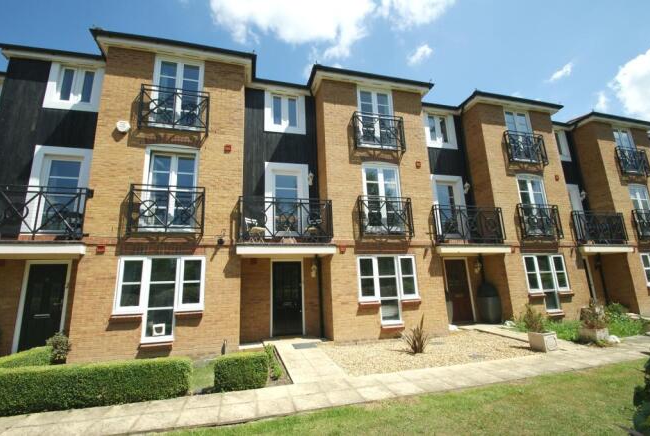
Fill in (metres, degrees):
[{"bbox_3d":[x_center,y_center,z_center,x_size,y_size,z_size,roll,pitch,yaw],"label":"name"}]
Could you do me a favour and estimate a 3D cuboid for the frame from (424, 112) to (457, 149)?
[{"bbox_3d":[4.137,-3.145,9.793,1.260,1.343,0.120,1,-12,-14],"label":"frame"}]

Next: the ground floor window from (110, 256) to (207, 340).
[{"bbox_3d":[-3.621,1.783,6.061,1.755,1.774,0.140,1,-12,-14],"label":"ground floor window"}]

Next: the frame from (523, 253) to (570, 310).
[{"bbox_3d":[7.152,2.075,8.768,1.755,1.774,0.140,1,-12,-14],"label":"frame"}]

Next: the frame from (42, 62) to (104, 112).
[{"bbox_3d":[-6.583,-3.445,7.266,1.280,1.366,0.140,1,-12,-14],"label":"frame"}]

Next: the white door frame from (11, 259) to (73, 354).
[{"bbox_3d":[-6.344,2.021,6.152,0.920,2.100,0.100,1,-12,-14],"label":"white door frame"}]

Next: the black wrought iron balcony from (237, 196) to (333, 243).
[{"bbox_3d":[-0.962,0.066,6.892,2.354,1.143,0.220,1,-12,-14],"label":"black wrought iron balcony"}]

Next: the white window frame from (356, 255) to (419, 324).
[{"bbox_3d":[1.706,1.898,7.308,1.720,1.825,0.110,1,-12,-14],"label":"white window frame"}]

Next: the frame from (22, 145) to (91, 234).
[{"bbox_3d":[-6.463,-0.670,6.719,1.290,2.251,0.140,1,-12,-14],"label":"frame"}]

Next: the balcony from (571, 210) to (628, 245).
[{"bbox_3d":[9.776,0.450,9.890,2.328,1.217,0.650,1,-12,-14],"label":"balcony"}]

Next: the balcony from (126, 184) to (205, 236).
[{"bbox_3d":[-3.606,-0.180,6.270,1.543,1.143,0.180,1,-12,-14],"label":"balcony"}]

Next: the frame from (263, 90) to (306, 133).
[{"bbox_3d":[-1.224,-3.294,8.611,1.280,1.366,0.140,1,-12,-14],"label":"frame"}]

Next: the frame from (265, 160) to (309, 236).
[{"bbox_3d":[-1.092,-0.544,7.914,1.276,2.261,0.120,1,-12,-14],"label":"frame"}]

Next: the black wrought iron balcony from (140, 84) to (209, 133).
[{"bbox_3d":[-3.685,-2.649,6.768,1.533,1.143,0.180,1,-12,-14],"label":"black wrought iron balcony"}]

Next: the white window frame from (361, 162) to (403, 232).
[{"bbox_3d":[1.667,-0.576,7.911,1.196,2.131,0.140,1,-12,-14],"label":"white window frame"}]

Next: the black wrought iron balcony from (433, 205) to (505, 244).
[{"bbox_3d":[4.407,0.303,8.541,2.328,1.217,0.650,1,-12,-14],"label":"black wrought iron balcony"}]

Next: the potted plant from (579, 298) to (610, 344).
[{"bbox_3d":[6.009,2.348,6.177,0.400,0.850,0.400,1,-12,-14],"label":"potted plant"}]

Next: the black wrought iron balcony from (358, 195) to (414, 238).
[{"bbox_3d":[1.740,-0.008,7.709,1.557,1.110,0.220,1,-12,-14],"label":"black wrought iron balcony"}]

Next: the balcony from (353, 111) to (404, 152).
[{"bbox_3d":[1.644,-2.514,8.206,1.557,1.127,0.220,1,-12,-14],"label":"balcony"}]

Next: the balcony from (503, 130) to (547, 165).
[{"bbox_3d":[6.933,-2.391,9.420,1.540,1.104,0.180,1,-12,-14],"label":"balcony"}]

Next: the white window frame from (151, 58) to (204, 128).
[{"bbox_3d":[-3.770,-3.186,7.007,1.170,2.090,0.100,1,-12,-14],"label":"white window frame"}]

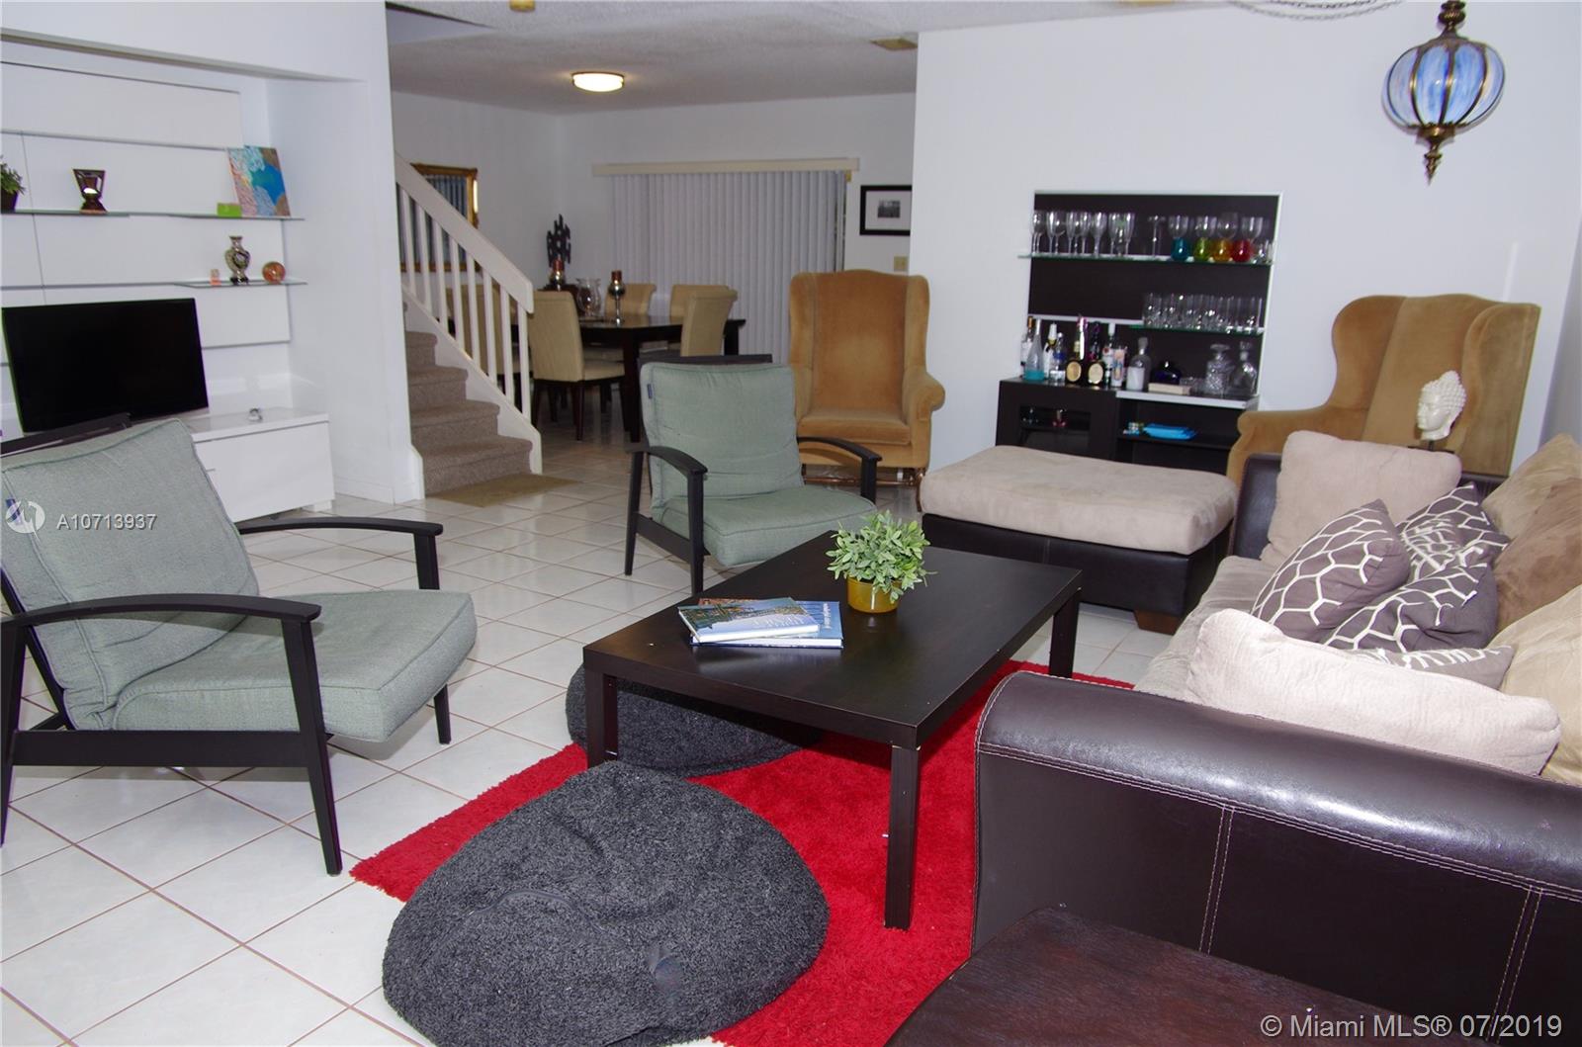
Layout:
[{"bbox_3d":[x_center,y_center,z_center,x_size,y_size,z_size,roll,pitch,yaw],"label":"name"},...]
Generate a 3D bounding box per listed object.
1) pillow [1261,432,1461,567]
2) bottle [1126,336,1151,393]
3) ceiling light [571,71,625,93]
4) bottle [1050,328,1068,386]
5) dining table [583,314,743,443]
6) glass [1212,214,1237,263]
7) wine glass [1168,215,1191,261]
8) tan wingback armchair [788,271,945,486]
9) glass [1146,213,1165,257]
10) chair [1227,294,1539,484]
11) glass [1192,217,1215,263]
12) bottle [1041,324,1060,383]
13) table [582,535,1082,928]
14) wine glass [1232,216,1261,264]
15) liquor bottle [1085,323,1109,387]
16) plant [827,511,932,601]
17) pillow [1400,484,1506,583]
[{"bbox_3d":[1.602,-0.033,2.975,0.480,0.420,0.170,10,-3,29],"label":"pillow"},{"bbox_3d":[1.726,-0.791,5.200,0.115,0.260,0.105,9,17,30],"label":"bottle"},{"bbox_3d":[-1.311,-2.999,7.178,0.360,0.105,0.360,1,14,0],"label":"ceiling light"},{"bbox_3d":[1.389,-0.855,5.449,0.085,0.275,0.085,10,17,29],"label":"bottle"},{"bbox_3d":[-1.484,-1.200,8.079,1.750,0.765,1.330,10,17,29],"label":"dining table"},{"bbox_3d":[2.015,-1.329,4.860,0.090,0.214,0.090,10,17,29],"label":"glass"},{"bbox_3d":[1.842,-1.352,4.960,0.090,0.204,0.090,10,17,29],"label":"wine glass"},{"bbox_3d":[0.356,-0.734,5.645,0.850,1.190,0.820,3,15,6],"label":"tan wingback armchair"},{"bbox_3d":[1.790,-1.404,5.149,0.090,0.190,0.090,9,17,30],"label":"glass"},{"bbox_3d":[2.360,-0.343,4.356,0.790,1.210,0.800,-2,15,-12],"label":"chair"},{"bbox_3d":[1.988,-1.365,5.052,0.092,0.215,0.092,10,17,29],"label":"glass"},{"bbox_3d":[1.353,-0.875,5.449,0.080,0.290,0.080,9,17,30],"label":"bottle"},{"bbox_3d":[0.177,0.417,2.665,0.780,0.450,1.180,9,16,28],"label":"table"},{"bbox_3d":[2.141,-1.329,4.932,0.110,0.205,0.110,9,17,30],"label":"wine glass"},{"bbox_3d":[1.513,-0.825,5.147,0.090,0.315,0.090,10,17,29],"label":"liquor bottle"},{"bbox_3d":[0.218,0.088,2.563,0.250,0.235,0.250,1,14,0],"label":"plant"},{"bbox_3d":[1.597,0.063,2.619,0.430,0.150,0.430,-33,3,33],"label":"pillow"}]

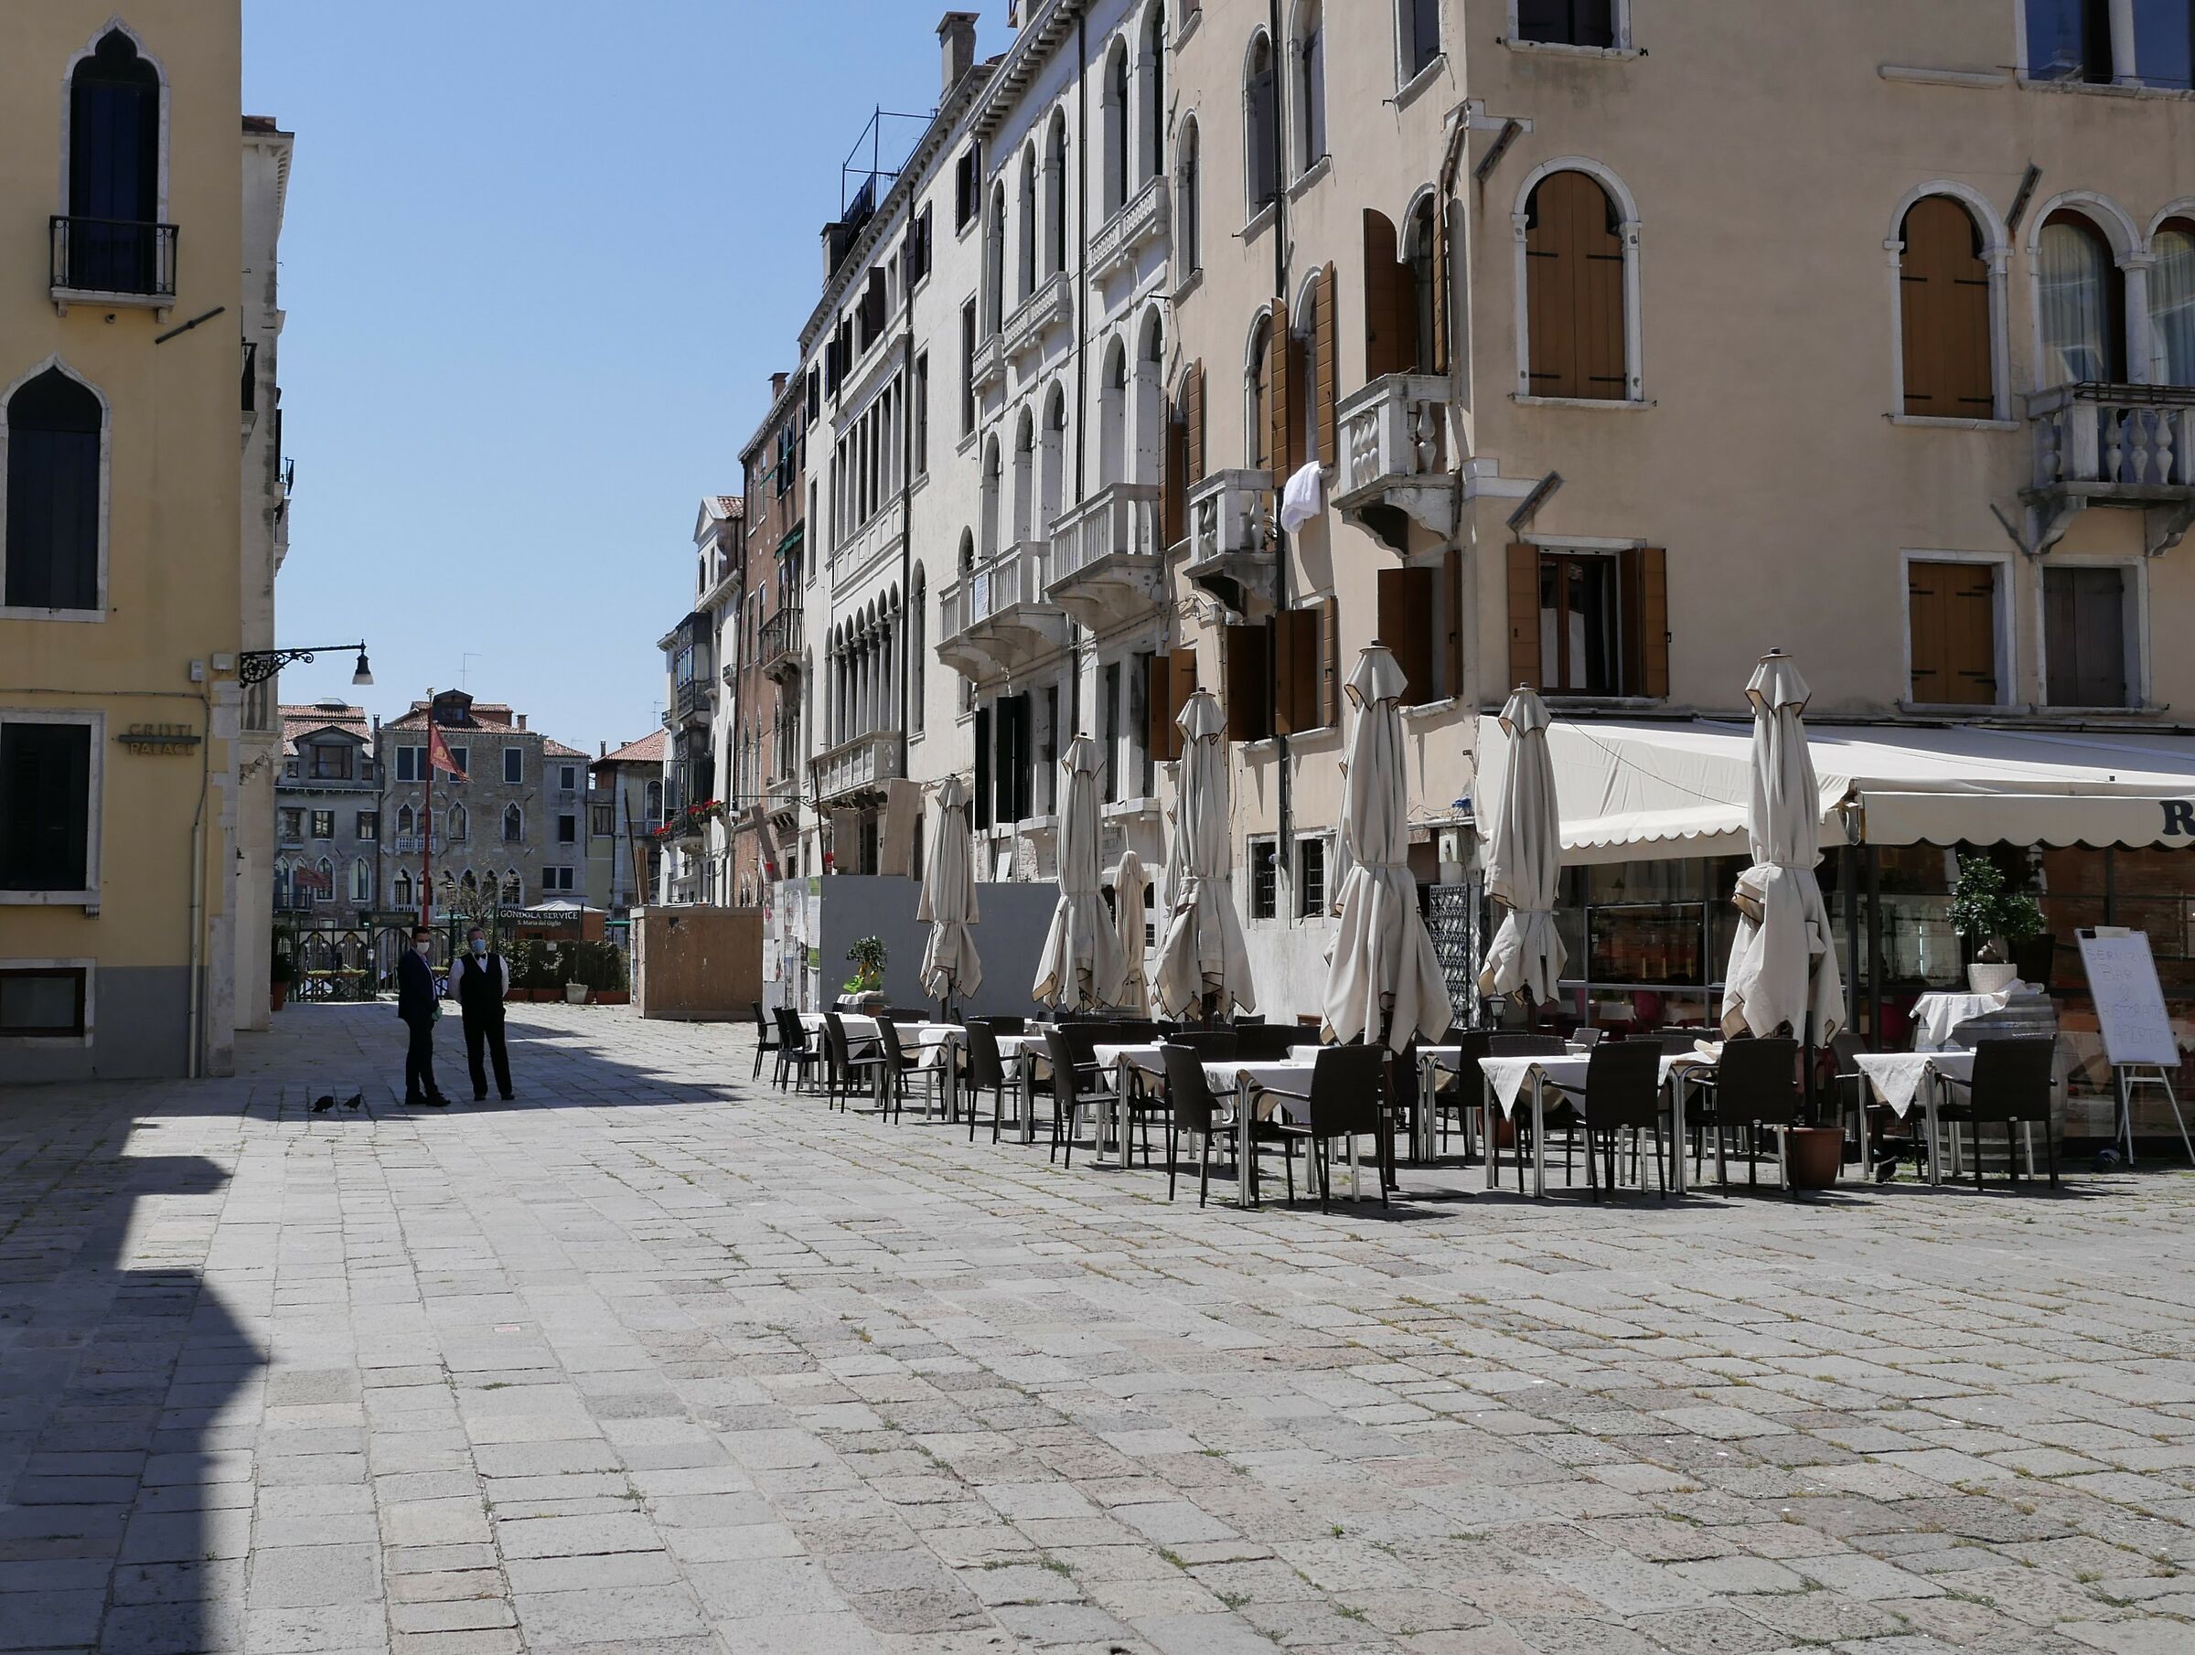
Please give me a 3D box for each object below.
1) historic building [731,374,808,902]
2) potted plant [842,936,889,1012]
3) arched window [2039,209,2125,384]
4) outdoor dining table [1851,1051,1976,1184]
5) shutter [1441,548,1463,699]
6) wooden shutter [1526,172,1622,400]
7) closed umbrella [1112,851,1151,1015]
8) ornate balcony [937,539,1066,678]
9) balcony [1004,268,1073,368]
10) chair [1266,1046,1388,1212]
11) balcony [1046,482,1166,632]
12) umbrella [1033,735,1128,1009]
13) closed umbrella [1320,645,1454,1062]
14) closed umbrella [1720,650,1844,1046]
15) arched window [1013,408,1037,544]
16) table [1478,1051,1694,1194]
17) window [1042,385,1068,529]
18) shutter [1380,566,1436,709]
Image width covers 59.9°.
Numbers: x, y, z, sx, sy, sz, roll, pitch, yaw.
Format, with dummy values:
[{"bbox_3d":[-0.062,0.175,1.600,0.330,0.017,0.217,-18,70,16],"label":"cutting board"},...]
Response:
[{"bbox_3d":[-3.822,-3.676,56.625,12.000,17.703,10.116,1,-4,-20],"label":"historic building"},{"bbox_3d":[-2.865,1.818,23.500,0.500,0.950,0.500,2,-4,-20],"label":"potted plant"},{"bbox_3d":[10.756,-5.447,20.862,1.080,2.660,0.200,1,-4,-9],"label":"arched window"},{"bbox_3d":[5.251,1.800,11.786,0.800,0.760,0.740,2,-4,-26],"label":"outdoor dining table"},{"bbox_3d":[3.335,-1.914,17.870,0.100,1.420,0.400,2,-4,-20],"label":"shutter"},{"bbox_3d":[4.965,-5.653,19.886,1.060,2.430,0.090,1,-4,-9],"label":"wooden shutter"},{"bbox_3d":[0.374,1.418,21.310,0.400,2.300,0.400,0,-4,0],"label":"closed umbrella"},{"bbox_3d":[-1.723,-3.624,32.782,0.800,1.534,4.959,1,-4,-20],"label":"ornate balcony"},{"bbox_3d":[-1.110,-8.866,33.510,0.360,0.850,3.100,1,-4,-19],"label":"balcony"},{"bbox_3d":[1.226,1.646,10.480,0.540,0.880,0.570,2,-4,-28],"label":"chair"},{"bbox_3d":[0.069,-3.731,26.758,0.710,1.514,2.836,1,-4,-19],"label":"balcony"},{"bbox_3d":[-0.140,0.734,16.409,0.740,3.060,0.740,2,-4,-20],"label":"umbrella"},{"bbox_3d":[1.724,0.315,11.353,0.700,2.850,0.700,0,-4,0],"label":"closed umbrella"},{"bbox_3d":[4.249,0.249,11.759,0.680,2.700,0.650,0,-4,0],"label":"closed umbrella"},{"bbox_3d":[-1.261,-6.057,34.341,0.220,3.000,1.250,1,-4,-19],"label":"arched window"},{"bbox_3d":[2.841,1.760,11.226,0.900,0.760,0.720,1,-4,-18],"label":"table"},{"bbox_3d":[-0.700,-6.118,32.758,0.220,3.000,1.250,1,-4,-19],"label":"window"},{"bbox_3d":[3.234,-2.001,19.858,0.580,1.450,0.060,0,-4,-7],"label":"shutter"}]

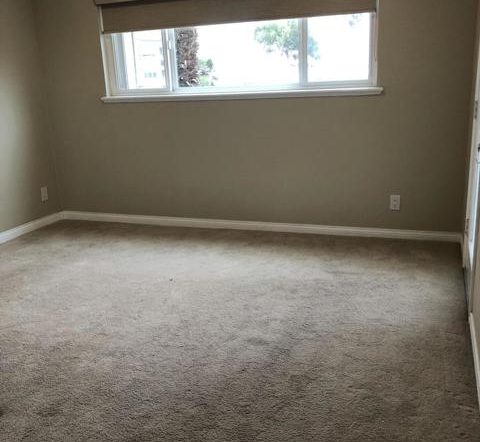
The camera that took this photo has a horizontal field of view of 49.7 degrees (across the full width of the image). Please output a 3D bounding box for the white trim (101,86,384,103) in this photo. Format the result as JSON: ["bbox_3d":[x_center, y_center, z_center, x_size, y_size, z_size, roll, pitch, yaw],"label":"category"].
[{"bbox_3d":[-0.080,-1.027,4.249,2.446,0.057,0.085,3,17,20],"label":"white trim"}]

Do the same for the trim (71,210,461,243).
[{"bbox_3d":[-0.054,0.035,4.563,3.707,0.081,0.015,3,17,20],"label":"trim"}]

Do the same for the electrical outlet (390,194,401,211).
[{"bbox_3d":[1.210,-0.141,4.027,0.071,0.116,0.008,3,17,20],"label":"electrical outlet"}]

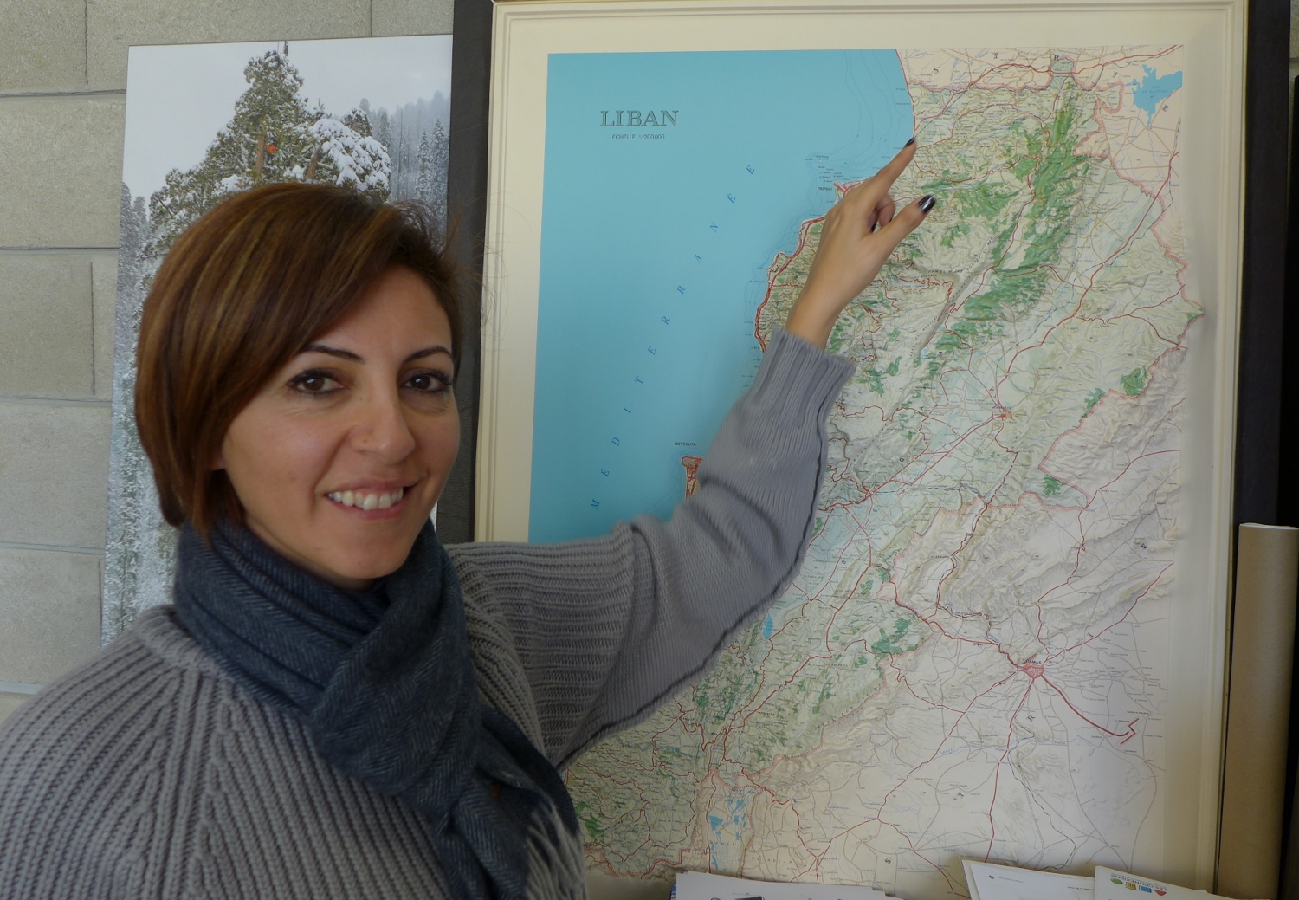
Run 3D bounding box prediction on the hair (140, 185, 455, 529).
[{"bbox_3d":[-0.223,-0.058,0.612,0.190,0.226,0.212,-1,3,-33],"label":"hair"}]

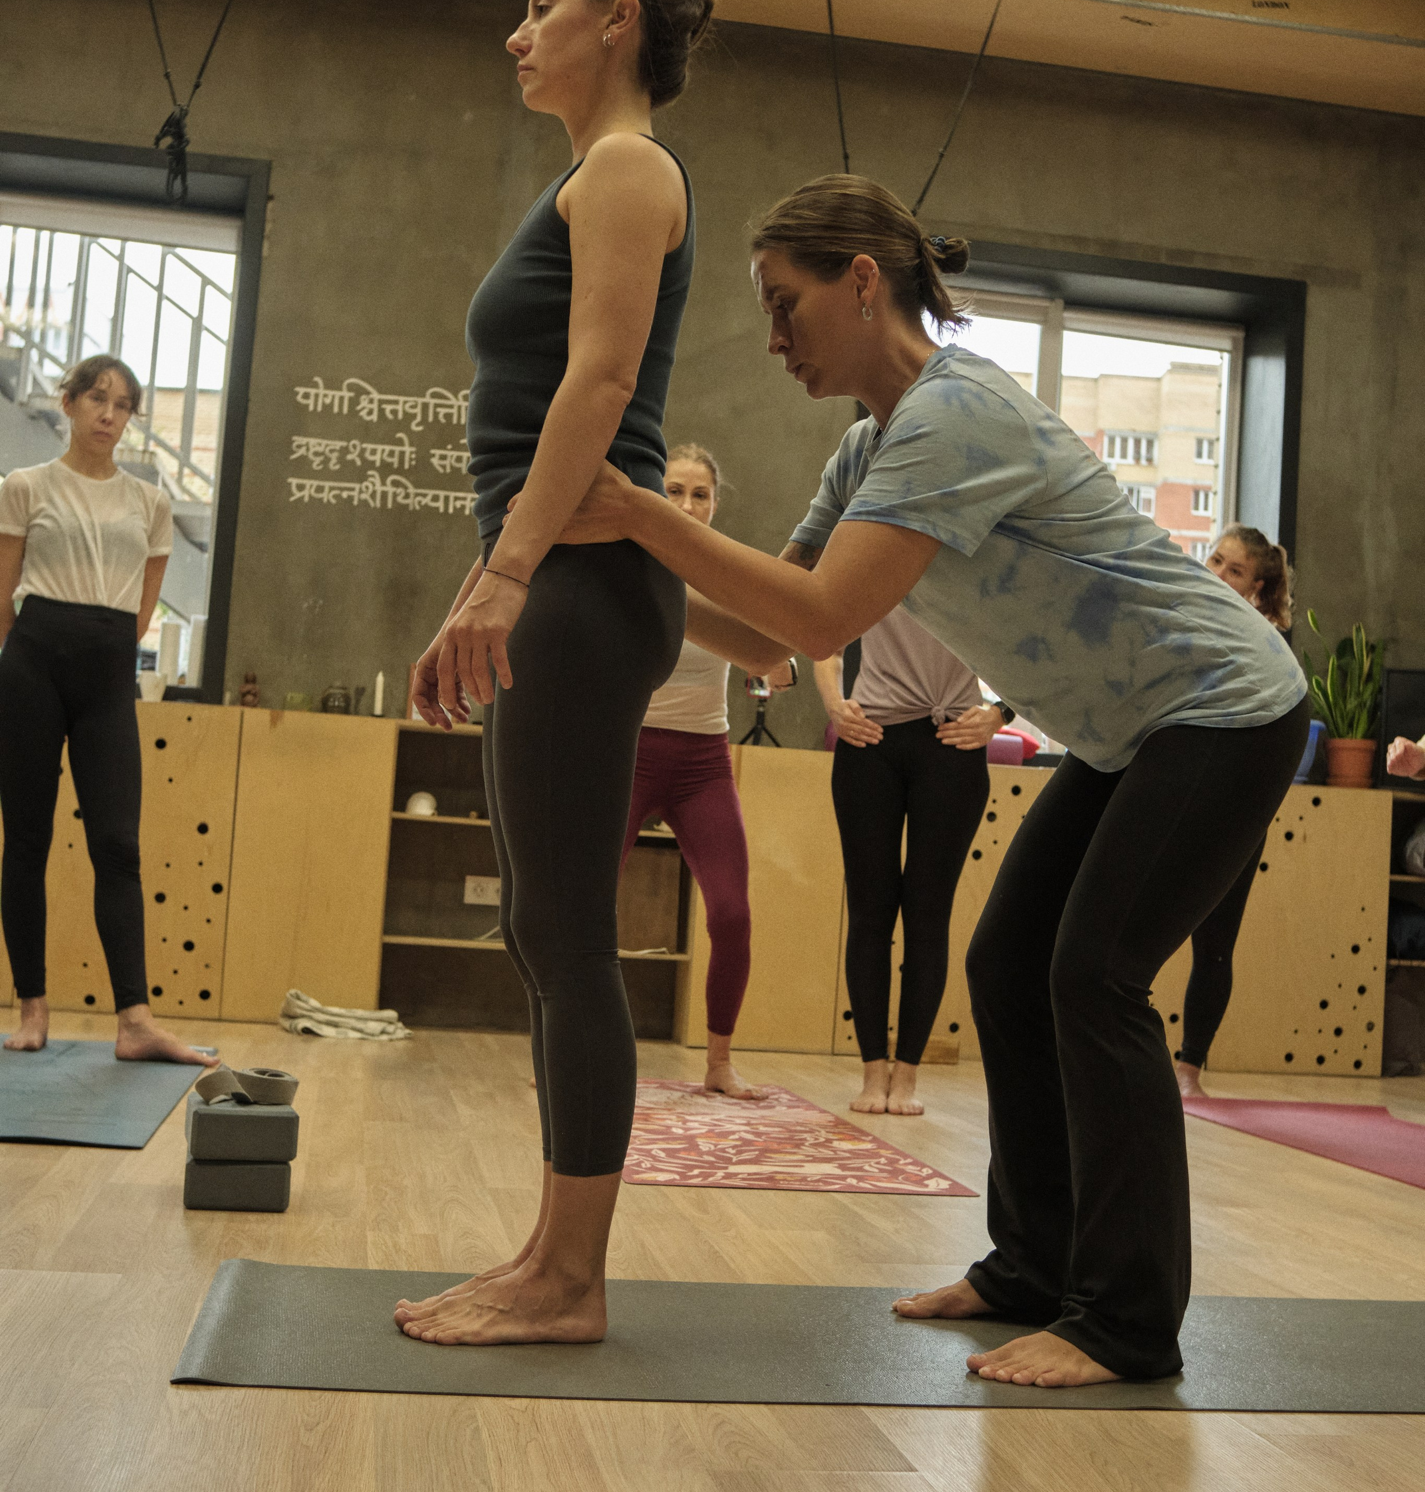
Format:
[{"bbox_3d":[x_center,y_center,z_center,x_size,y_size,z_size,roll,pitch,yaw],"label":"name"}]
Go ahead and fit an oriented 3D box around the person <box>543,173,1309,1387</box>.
[{"bbox_3d":[0.223,0.004,2.472,0.940,1.370,0.500,4,-4,-9],"label":"person"}]

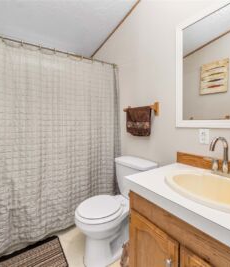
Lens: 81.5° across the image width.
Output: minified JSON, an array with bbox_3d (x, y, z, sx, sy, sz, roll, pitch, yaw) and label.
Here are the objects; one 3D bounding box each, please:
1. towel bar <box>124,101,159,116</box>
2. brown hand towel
[{"bbox_3d":[0.246,-0.242,1.397,0.090,0.135,0.470,0,1,-31],"label":"towel bar"},{"bbox_3d":[0.233,-0.128,1.363,0.065,0.275,0.360,0,1,-31],"label":"brown hand towel"}]

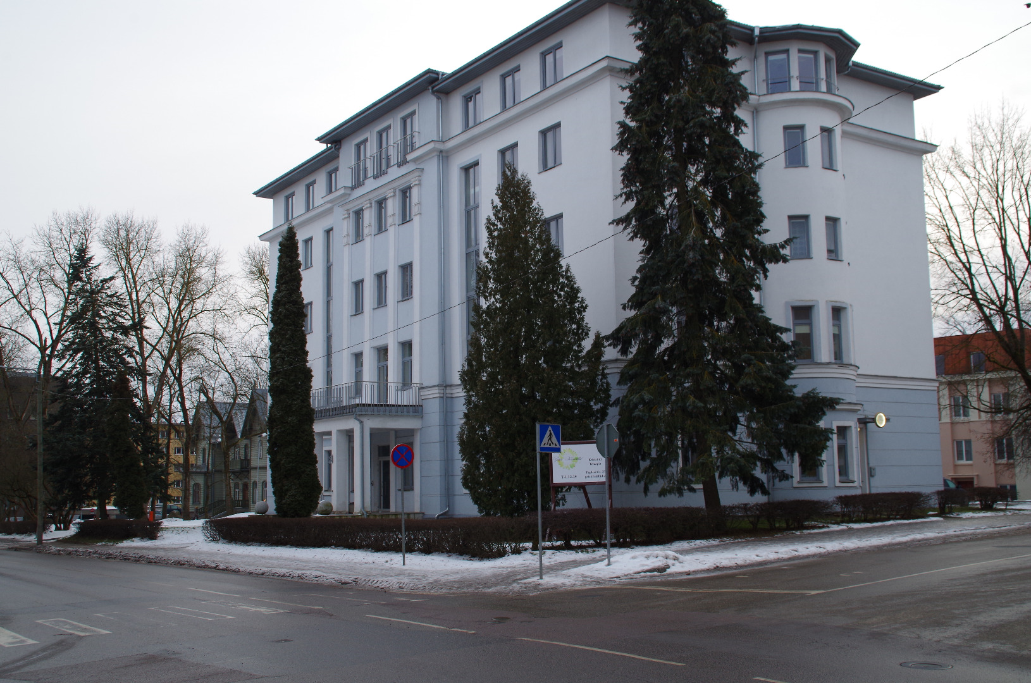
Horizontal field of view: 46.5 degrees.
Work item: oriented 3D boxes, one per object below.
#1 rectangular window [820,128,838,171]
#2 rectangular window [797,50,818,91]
[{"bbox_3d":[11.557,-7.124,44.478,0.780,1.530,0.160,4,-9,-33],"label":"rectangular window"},{"bbox_3d":[10.605,-9.807,43.485,0.849,1.535,0.200,1,-8,-16],"label":"rectangular window"}]

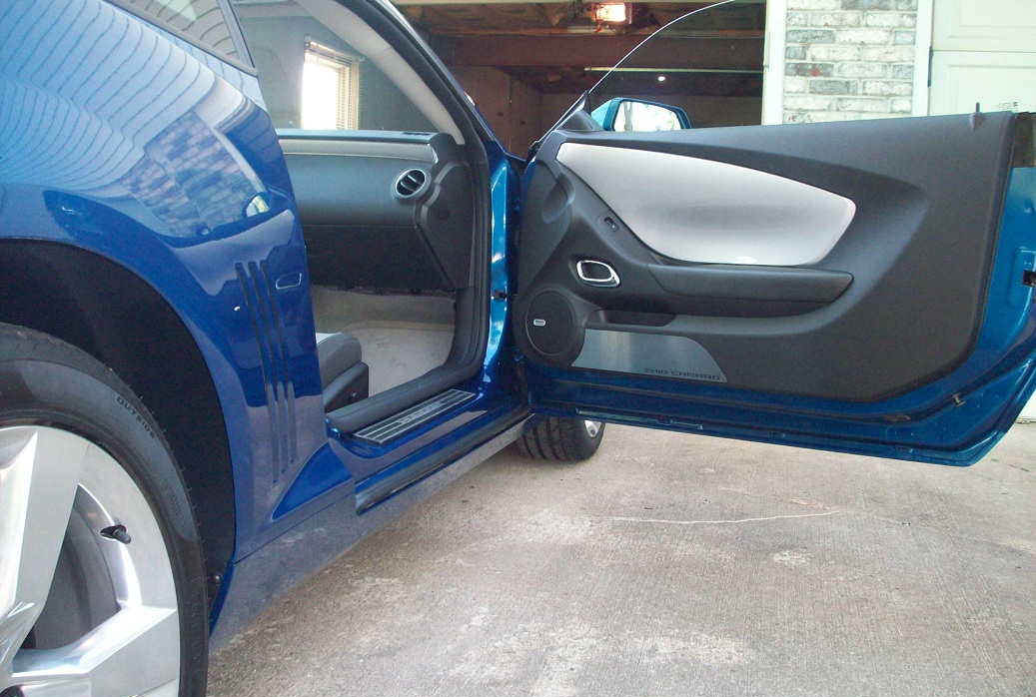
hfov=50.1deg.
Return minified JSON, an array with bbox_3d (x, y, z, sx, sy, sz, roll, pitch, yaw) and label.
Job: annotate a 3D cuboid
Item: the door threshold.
[{"bbox_3d":[-0.208,0.145,2.378,0.076,0.016,0.605,6,8,14],"label":"door threshold"}]

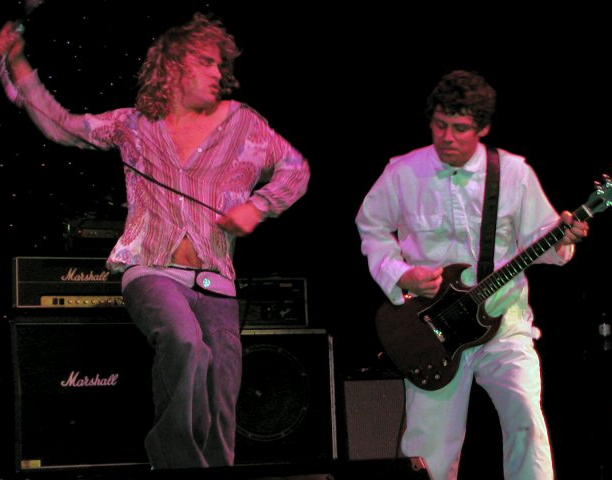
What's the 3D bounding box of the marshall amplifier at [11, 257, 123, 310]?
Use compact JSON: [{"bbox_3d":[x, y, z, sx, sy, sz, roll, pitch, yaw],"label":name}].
[{"bbox_3d":[-1.116,0.228,8.483,0.740,0.270,0.215,1,-8,-21],"label":"marshall amplifier"}]

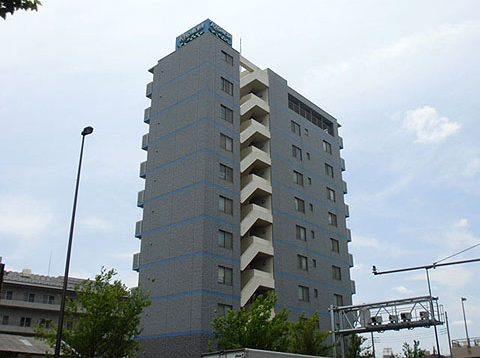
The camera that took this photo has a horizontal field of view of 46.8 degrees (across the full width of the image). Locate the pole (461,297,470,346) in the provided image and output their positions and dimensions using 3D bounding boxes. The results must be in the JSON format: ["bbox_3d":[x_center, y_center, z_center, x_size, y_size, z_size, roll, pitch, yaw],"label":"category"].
[{"bbox_3d":[19.227,12.217,47.197,0.650,4.150,0.300,16,-27,-34],"label":"pole"}]

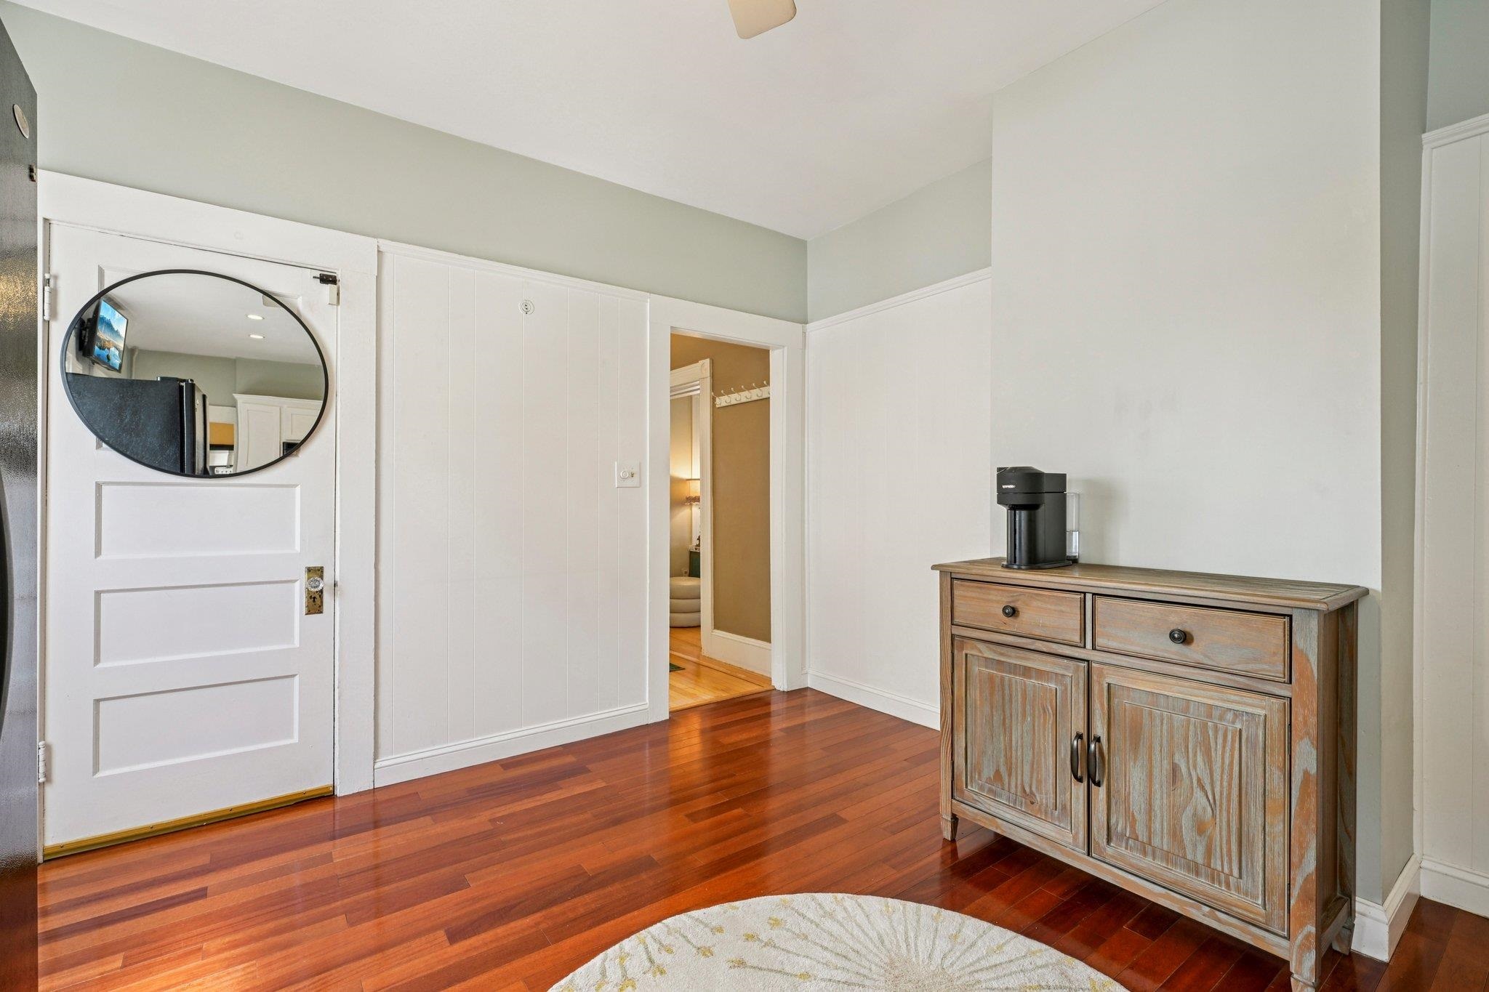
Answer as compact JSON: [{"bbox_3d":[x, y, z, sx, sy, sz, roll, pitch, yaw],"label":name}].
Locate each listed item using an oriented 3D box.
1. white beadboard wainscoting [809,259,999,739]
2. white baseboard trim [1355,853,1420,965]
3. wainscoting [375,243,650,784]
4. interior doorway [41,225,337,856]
[{"bbox_3d":[0.793,0.071,3.377,0.032,2.147,1.384,0,0,-37],"label":"white beadboard wainscoting"},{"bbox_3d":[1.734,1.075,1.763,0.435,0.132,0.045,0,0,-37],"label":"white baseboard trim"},{"bbox_3d":[-0.960,0.073,2.946,1.200,2.130,0.032,0,0,-37],"label":"wainscoting"},{"bbox_3d":[-1.874,0.141,2.296,0.783,1.983,0.100,0,0,-37],"label":"interior doorway"}]

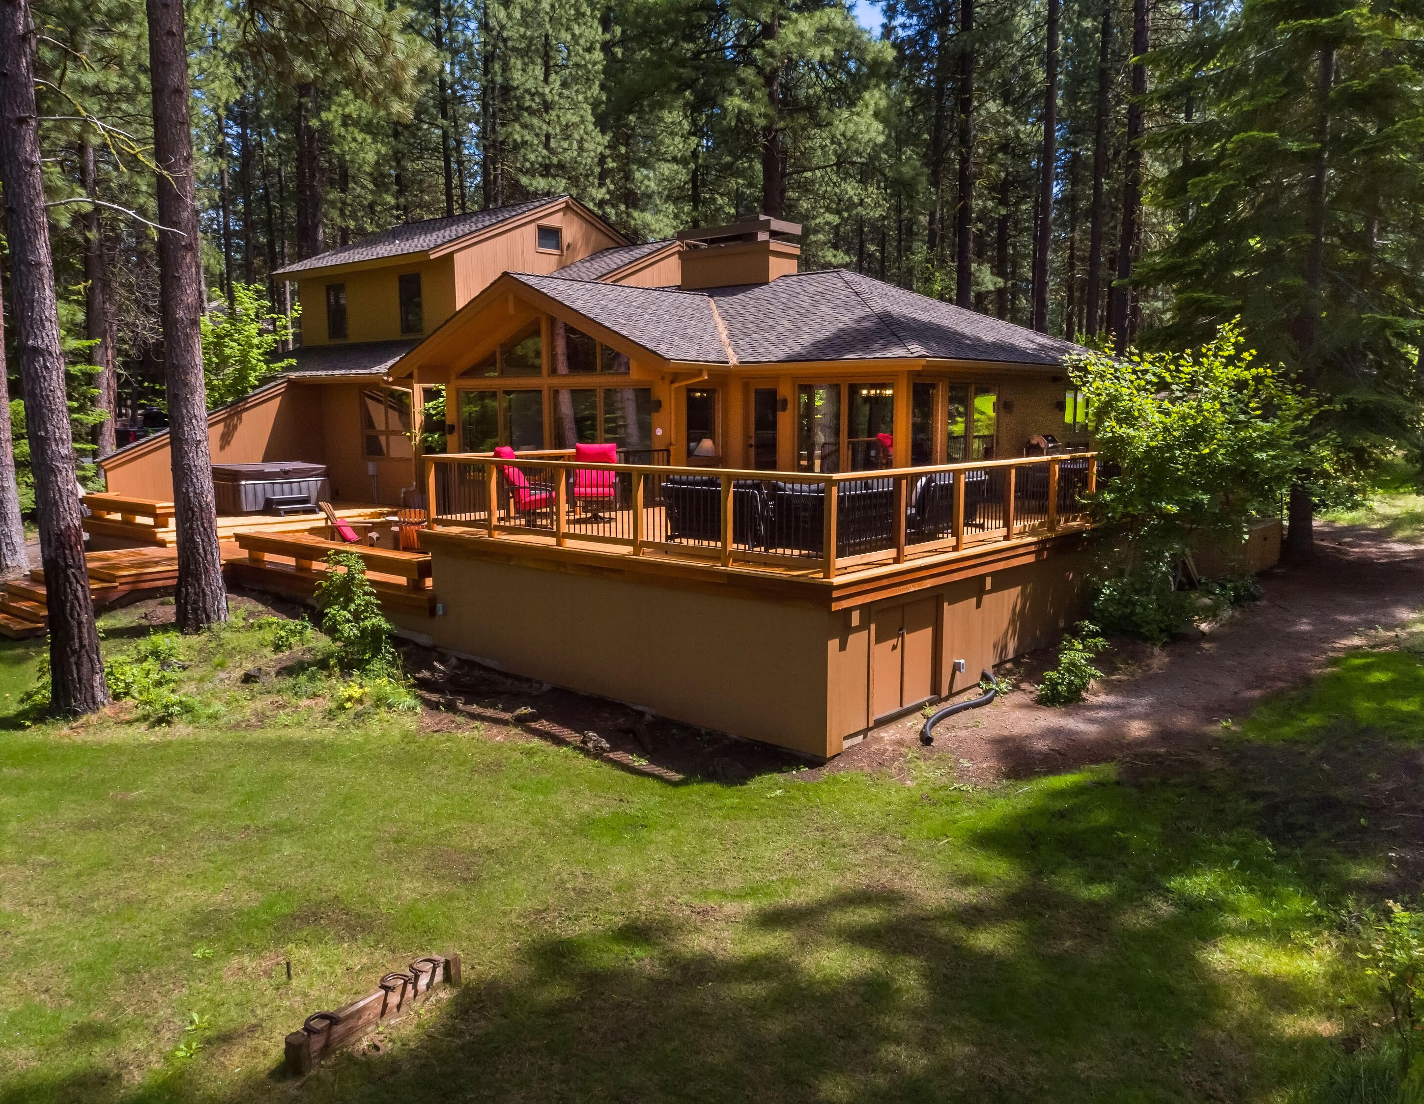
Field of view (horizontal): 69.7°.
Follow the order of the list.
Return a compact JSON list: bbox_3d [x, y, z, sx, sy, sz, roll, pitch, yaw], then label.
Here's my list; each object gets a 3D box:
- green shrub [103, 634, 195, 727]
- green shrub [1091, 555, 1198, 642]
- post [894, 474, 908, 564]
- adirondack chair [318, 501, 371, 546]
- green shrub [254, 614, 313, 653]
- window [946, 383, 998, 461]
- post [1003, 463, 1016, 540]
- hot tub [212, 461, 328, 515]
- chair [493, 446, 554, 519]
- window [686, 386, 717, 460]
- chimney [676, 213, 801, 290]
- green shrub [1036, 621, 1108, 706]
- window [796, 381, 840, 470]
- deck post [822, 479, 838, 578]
[{"bbox_3d":[-6.453,1.427,11.667,0.950,0.720,0.900,-1,8,-9],"label":"green shrub"},{"bbox_3d":[6.349,0.685,15.000,1.400,1.200,1.500,7,10,40],"label":"green shrub"},{"bbox_3d":[2.069,-0.356,11.196,0.090,0.960,0.090,8,11,43],"label":"post"},{"bbox_3d":[-6.335,-0.394,18.072,0.850,0.940,0.730,0,8,3],"label":"adirondack chair"},{"bbox_3d":[-5.630,1.088,13.400,0.740,0.430,0.580,7,10,40],"label":"green shrub"},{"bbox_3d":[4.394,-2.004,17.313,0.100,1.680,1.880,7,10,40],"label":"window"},{"bbox_3d":[3.800,-0.615,12.968,0.090,0.960,0.090,8,11,43],"label":"post"},{"bbox_3d":[-10.708,-1.570,24.451,2.100,0.980,2.100,7,10,40],"label":"hot tub"},{"bbox_3d":[-2.712,-1.003,15.285,0.880,1.100,0.720,2,9,15],"label":"chair"},{"bbox_3d":[-0.176,-2.310,18.398,0.100,1.255,0.854,7,11,42],"label":"window"},{"bbox_3d":[0.590,-6.464,22.470,2.650,1.450,1.170,7,10,40],"label":"chimney"},{"bbox_3d":[4.143,1.284,11.800,0.800,0.920,0.820,7,10,40],"label":"green shrub"},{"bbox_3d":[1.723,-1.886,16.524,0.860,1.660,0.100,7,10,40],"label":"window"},{"bbox_3d":[1.132,-0.214,9.748,0.090,0.950,0.090,7,10,40],"label":"deck post"}]

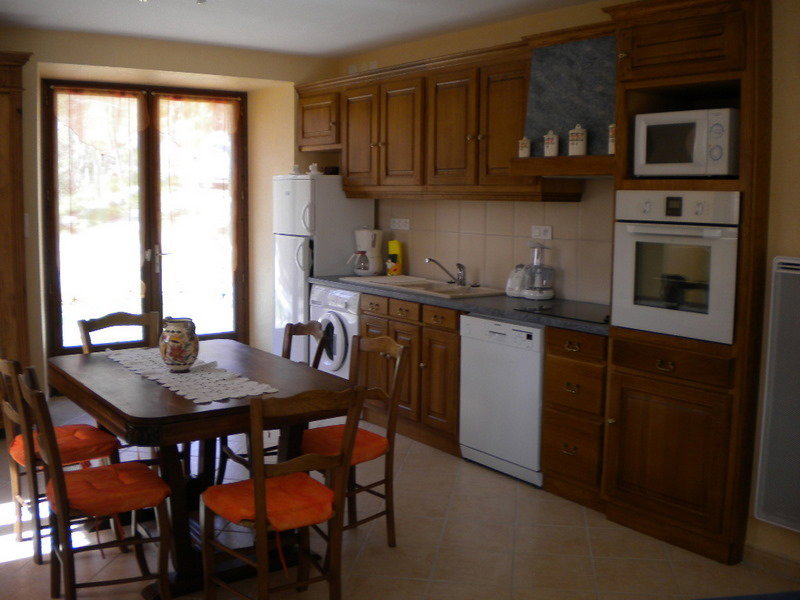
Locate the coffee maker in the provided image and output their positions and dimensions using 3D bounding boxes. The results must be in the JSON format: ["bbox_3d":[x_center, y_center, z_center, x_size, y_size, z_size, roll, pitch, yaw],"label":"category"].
[{"bbox_3d":[-0.235,-0.333,5.731,0.210,0.320,0.165,-4,9,-35],"label":"coffee maker"}]

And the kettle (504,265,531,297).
[{"bbox_3d":[0.682,-0.109,4.565,0.165,0.185,0.140,3,7,16],"label":"kettle"}]

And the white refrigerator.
[{"bbox_3d":[-0.562,-0.101,5.966,0.570,1.590,0.540,-5,9,-37],"label":"white refrigerator"}]

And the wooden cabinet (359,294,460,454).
[{"bbox_3d":[0.254,0.393,5.002,0.551,0.843,0.939,-7,10,-37],"label":"wooden cabinet"}]

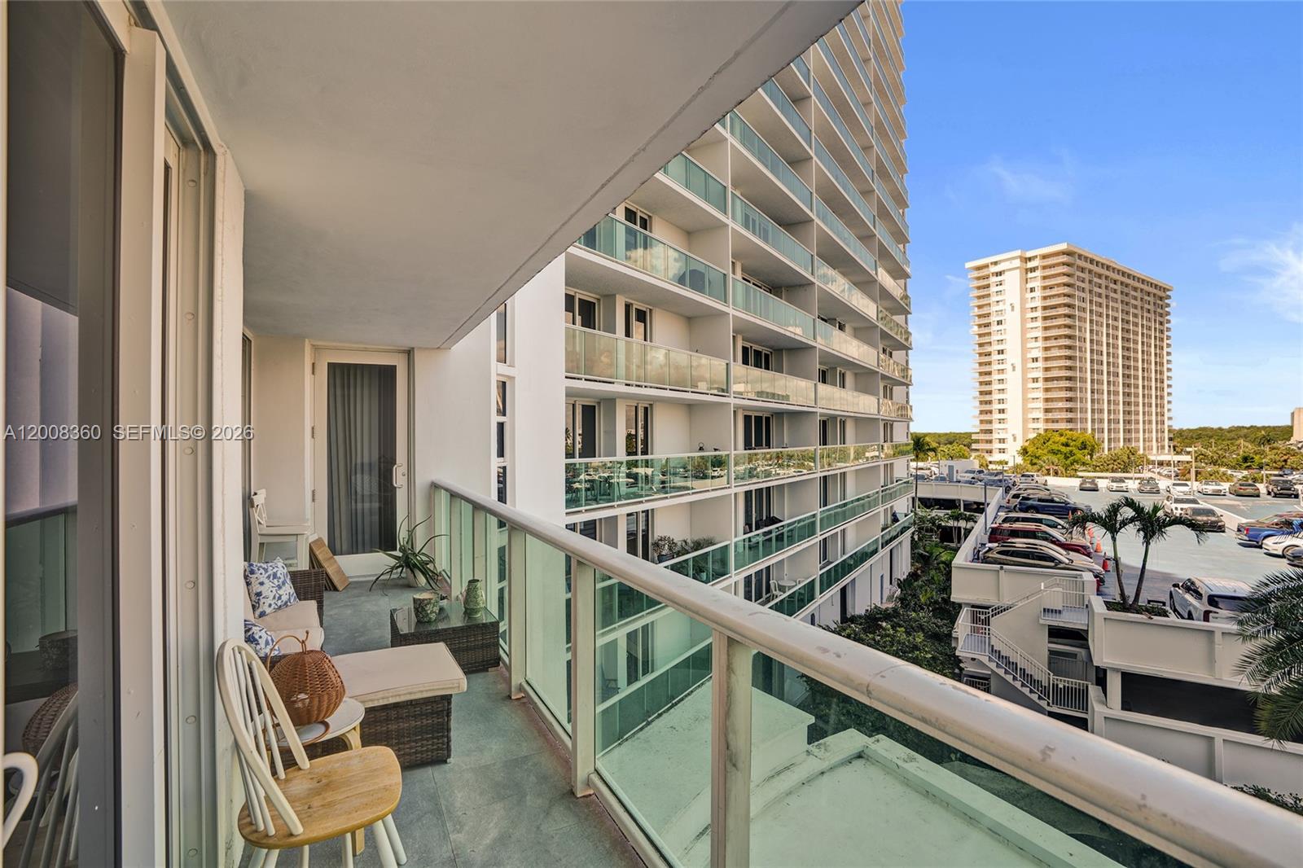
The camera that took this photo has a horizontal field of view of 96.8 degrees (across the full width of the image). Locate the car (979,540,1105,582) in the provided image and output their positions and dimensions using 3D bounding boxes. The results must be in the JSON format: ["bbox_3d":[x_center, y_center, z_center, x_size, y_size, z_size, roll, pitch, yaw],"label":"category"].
[{"bbox_3d":[17.643,5.783,26.300,4.650,1.620,1.850,-1,0,34],"label":"car"}]

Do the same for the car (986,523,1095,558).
[{"bbox_3d":[22.050,6.180,32.930,4.950,1.800,1.940,0,0,34],"label":"car"}]

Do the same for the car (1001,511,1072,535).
[{"bbox_3d":[25.030,6.160,37.200,4.950,1.800,1.930,0,0,34],"label":"car"}]

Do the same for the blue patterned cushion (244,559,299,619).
[{"bbox_3d":[-2.600,1.035,3.940,0.130,0.370,0.370,-20,-2,4],"label":"blue patterned cushion"}]

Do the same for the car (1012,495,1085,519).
[{"bbox_3d":[31.523,5.806,45.500,4.850,1.700,1.920,-1,0,34],"label":"car"}]

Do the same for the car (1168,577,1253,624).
[{"bbox_3d":[20.260,6.160,20.660,1.950,1.780,4.950,0,0,34],"label":"car"}]

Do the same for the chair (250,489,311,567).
[{"bbox_3d":[-3.490,1.047,5.459,0.450,1.010,0.440,0,0,-24],"label":"chair"}]

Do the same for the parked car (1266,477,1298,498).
[{"bbox_3d":[72.200,6.100,66.200,1.900,1.870,4.600,0,0,34],"label":"parked car"}]

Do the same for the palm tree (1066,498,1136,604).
[{"bbox_3d":[14.440,3.759,18.600,1.950,3.250,1.950,-1,0,34],"label":"palm tree"}]

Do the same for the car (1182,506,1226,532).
[{"bbox_3d":[41.760,6.390,43.730,1.830,1.450,4.700,0,0,34],"label":"car"}]

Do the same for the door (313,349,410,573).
[{"bbox_3d":[-3.070,0.310,6.150,0.940,2.400,0.080,0,0,-27],"label":"door"}]

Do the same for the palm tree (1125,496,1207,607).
[{"bbox_3d":[19.600,4.550,22.100,2.500,4.300,2.500,0,0,34],"label":"palm tree"}]

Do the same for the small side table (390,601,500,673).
[{"bbox_3d":[-1.399,1.372,3.893,0.590,0.320,0.600,0,0,-28],"label":"small side table"}]

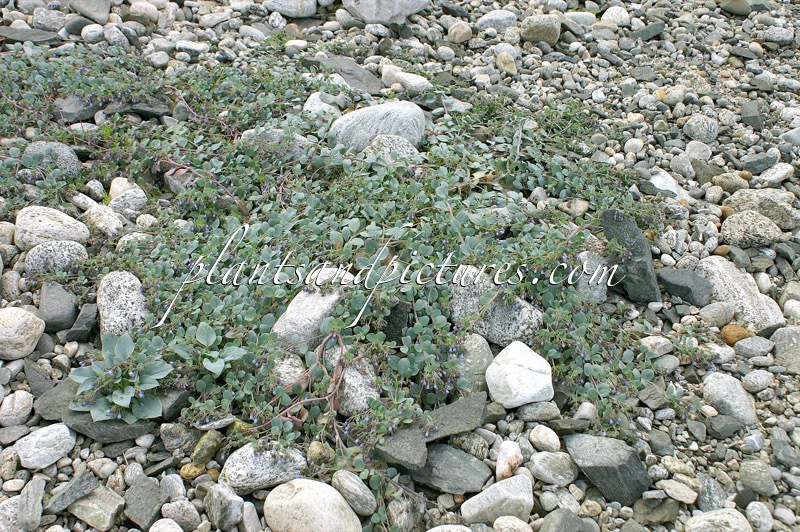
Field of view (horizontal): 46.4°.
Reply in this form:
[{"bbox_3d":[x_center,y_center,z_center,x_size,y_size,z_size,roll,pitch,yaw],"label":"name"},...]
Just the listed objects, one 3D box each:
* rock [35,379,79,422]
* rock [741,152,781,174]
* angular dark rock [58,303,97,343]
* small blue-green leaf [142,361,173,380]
[{"bbox_3d":[-0.599,0.234,1.639,0.076,0.022,0.080,9,39,12],"label":"rock"},{"bbox_3d":[0.870,-0.246,2.246,0.090,0.037,0.048,-11,39,-14],"label":"rock"},{"bbox_3d":[-0.712,0.124,2.060,0.052,0.052,0.085,19,41,24],"label":"angular dark rock"},{"bbox_3d":[-0.497,0.214,1.910,0.060,0.012,0.036,-11,60,0],"label":"small blue-green leaf"}]

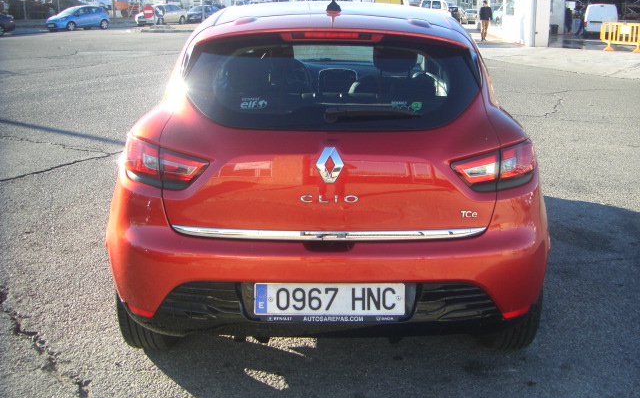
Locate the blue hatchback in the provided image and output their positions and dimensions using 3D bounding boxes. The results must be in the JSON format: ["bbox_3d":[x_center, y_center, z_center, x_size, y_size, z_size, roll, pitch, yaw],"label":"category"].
[{"bbox_3d":[-15.500,-11.586,45.000,1.720,1.480,3.950,11,19,36],"label":"blue hatchback"}]

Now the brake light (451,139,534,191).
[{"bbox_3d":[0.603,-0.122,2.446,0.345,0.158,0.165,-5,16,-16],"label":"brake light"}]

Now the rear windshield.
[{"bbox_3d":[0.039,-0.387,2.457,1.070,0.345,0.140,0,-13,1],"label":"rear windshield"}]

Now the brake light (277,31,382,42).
[{"bbox_3d":[0.040,-0.573,2.473,0.360,0.037,0.050,0,7,1],"label":"brake light"}]

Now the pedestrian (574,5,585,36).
[{"bbox_3d":[14.388,-9.908,39.000,0.400,1.680,0.500,9,18,29],"label":"pedestrian"}]

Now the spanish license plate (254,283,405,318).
[{"bbox_3d":[0.035,0.349,2.430,0.520,0.110,0.015,0,7,1],"label":"spanish license plate"}]

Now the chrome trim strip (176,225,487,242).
[{"bbox_3d":[0.036,0.117,2.424,1.090,0.037,0.070,0,15,1],"label":"chrome trim strip"}]

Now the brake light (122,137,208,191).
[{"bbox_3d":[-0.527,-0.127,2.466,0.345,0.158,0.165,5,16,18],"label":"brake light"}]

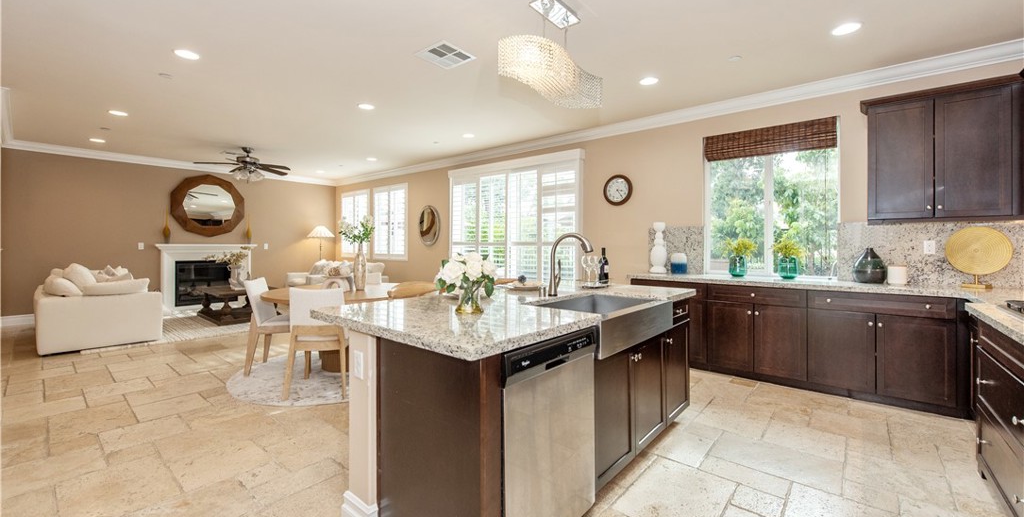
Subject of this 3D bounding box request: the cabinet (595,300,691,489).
[{"bbox_3d":[0.605,0.700,2.505,0.590,0.840,1.372,1,2,41],"label":"cabinet"}]

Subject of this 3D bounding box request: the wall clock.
[{"bbox_3d":[1.344,-0.865,5.049,0.395,0.395,0.050,1,2,41],"label":"wall clock"}]

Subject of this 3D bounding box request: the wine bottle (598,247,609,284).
[{"bbox_3d":[0.780,0.056,3.382,0.078,0.297,0.078,1,1,41],"label":"wine bottle"}]

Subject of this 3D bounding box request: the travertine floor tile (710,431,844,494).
[{"bbox_3d":[1.522,1.163,2.303,0.610,0.020,0.390,1,2,41],"label":"travertine floor tile"}]

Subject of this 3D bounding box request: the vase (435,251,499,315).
[{"bbox_3d":[-0.226,0.118,1.960,0.300,0.305,0.290,0,1,-6],"label":"vase"}]

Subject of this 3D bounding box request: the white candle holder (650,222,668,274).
[{"bbox_3d":[1.700,-0.127,4.592,0.185,0.590,0.185,1,2,41],"label":"white candle holder"}]

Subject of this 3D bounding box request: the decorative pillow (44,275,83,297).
[{"bbox_3d":[-5.282,0.332,4.723,0.430,0.170,0.340,1,-31,41],"label":"decorative pillow"}]

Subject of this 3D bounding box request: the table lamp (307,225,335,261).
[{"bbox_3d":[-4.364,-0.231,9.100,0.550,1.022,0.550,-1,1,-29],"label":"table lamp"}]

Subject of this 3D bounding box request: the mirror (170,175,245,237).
[{"bbox_3d":[-6.082,-1.041,7.997,0.060,1.230,1.200,2,2,41],"label":"mirror"}]

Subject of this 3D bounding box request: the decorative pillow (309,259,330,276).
[{"bbox_3d":[-3.866,0.181,8.000,0.450,0.360,0.220,1,1,30],"label":"decorative pillow"}]

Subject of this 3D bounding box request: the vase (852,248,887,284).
[{"bbox_3d":[3.132,0.067,3.482,0.230,0.312,0.230,2,2,40],"label":"vase"}]

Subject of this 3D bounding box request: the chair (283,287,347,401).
[{"bbox_3d":[-1.626,0.684,3.492,0.510,0.900,0.570,0,2,-5],"label":"chair"}]

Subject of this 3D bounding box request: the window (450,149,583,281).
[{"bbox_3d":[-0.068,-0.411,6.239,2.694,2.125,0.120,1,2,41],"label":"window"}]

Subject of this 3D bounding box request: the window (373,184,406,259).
[{"bbox_3d":[-2.632,-0.759,8.582,1.355,1.600,0.100,1,1,41],"label":"window"}]

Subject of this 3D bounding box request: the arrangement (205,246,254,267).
[{"bbox_3d":[-4.895,-0.032,6.897,0.450,0.380,0.720,2,2,41],"label":"arrangement"}]

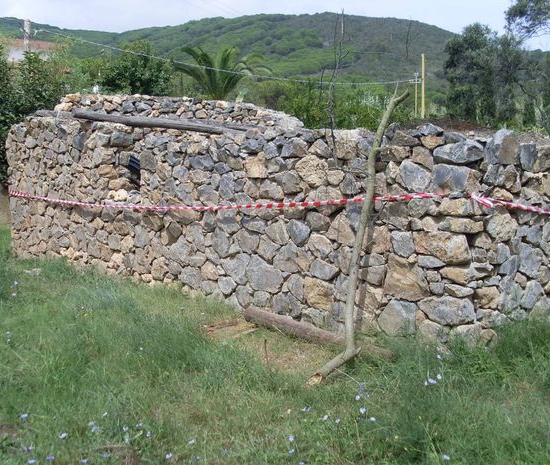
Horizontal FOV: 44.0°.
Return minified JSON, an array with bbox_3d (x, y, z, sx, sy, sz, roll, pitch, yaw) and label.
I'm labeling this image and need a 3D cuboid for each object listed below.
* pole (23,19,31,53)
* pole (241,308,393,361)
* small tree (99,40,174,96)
[{"bbox_3d":[-8.000,-4.222,22.165,0.200,5.400,0.200,0,3,0],"label":"pole"},{"bbox_3d":[0.431,1.081,7.325,1.910,0.165,0.165,10,9,37],"label":"pole"},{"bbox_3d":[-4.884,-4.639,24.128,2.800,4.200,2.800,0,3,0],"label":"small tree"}]

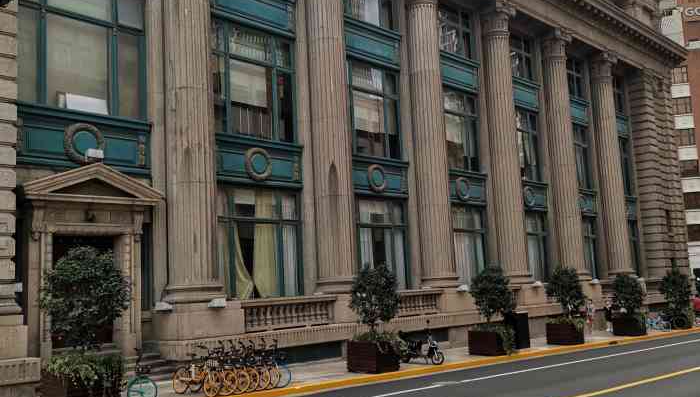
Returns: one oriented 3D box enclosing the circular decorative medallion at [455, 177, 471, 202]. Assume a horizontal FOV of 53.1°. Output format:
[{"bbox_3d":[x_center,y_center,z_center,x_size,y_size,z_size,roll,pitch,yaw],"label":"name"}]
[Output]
[{"bbox_3d":[5.091,-0.434,31.206,0.180,1.080,1.080,-10,-10,43],"label":"circular decorative medallion"}]

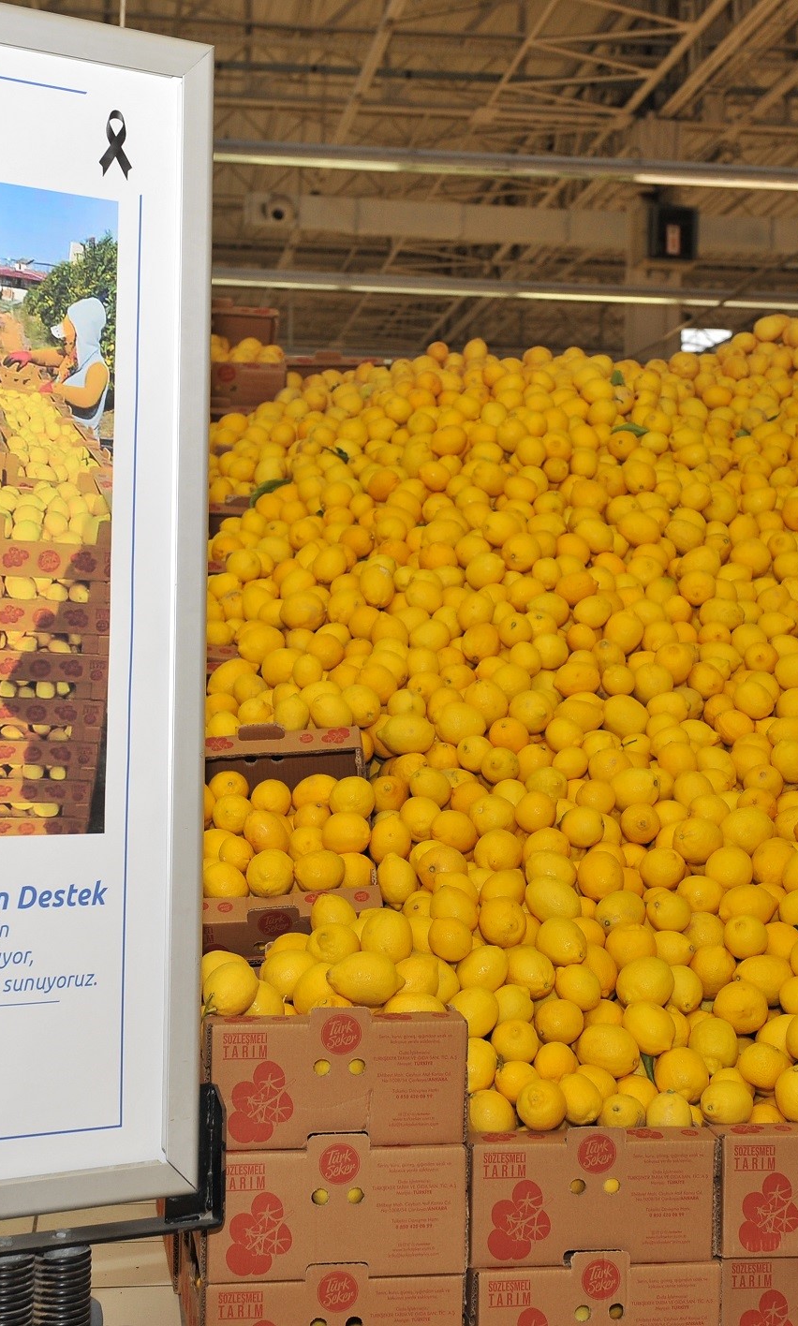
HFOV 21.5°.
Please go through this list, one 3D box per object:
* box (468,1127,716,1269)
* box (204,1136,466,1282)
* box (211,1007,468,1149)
[{"bbox_3d":[0.213,0.647,2.739,0.300,0.160,0.400,0,1,-7],"label":"box"},{"bbox_3d":[-0.098,0.629,2.624,0.300,0.160,0.400,0,1,-8],"label":"box"},{"bbox_3d":[-0.093,0.491,2.679,0.300,0.160,0.400,0,1,-7],"label":"box"}]

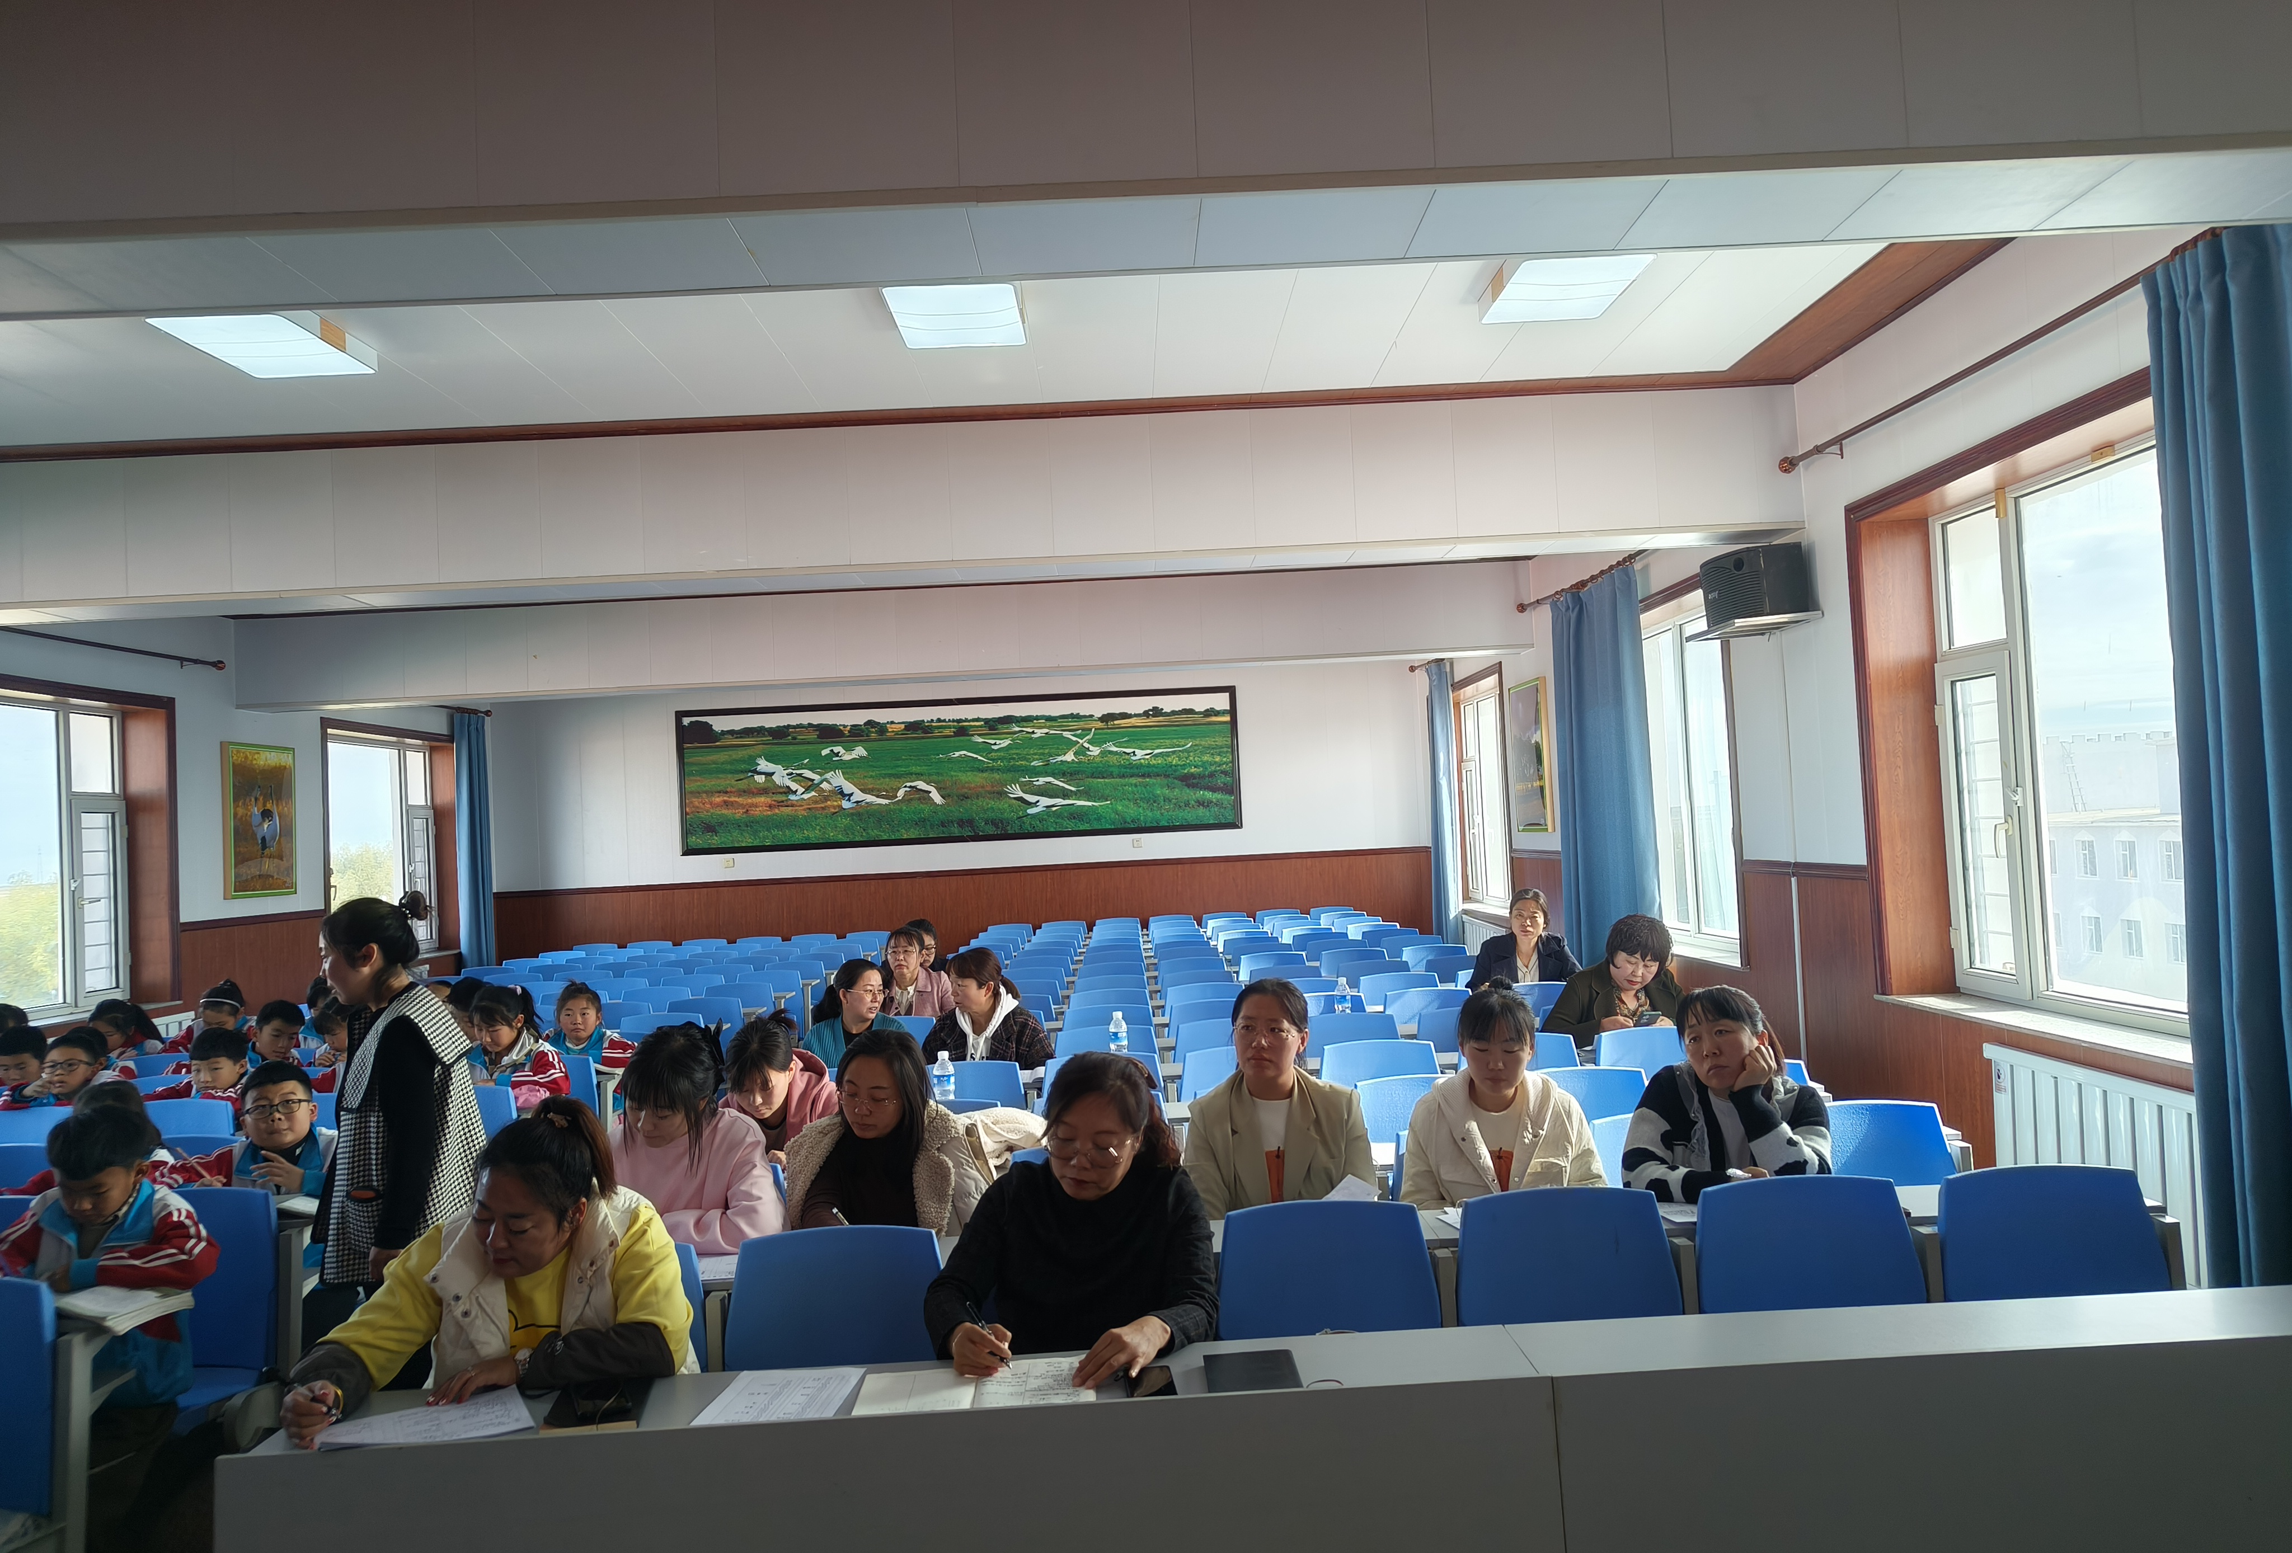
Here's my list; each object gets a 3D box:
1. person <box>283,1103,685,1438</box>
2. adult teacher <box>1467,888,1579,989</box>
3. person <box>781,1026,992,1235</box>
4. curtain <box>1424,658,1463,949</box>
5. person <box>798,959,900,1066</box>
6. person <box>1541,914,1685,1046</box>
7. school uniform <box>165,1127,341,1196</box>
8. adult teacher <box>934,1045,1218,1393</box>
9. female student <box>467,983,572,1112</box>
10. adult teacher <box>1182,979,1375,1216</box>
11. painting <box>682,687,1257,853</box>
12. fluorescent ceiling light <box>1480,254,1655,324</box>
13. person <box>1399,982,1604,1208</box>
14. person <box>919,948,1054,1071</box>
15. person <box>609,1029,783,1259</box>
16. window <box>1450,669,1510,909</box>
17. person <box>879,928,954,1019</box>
[{"bbox_3d":[-1.086,1.165,2.792,0.660,1.197,0.719,-3,-2,11],"label":"person"},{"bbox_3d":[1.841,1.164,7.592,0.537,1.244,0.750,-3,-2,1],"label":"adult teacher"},{"bbox_3d":[-0.621,1.222,3.880,0.520,1.220,0.780,-3,-2,-1],"label":"person"},{"bbox_3d":[2.609,0.435,13.818,0.160,2.850,1.246,-3,-2,-1],"label":"curtain"},{"bbox_3d":[-1.146,1.333,6.360,0.480,1.217,0.680,-2,-2,-13],"label":"person"},{"bbox_3d":[1.911,1.175,6.418,0.560,1.230,0.750,-3,-2,-1],"label":"person"},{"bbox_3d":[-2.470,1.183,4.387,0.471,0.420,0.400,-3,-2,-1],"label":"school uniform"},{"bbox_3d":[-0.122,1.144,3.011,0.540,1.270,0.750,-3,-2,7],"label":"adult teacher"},{"bbox_3d":[-2.480,1.422,6.333,0.430,1.170,0.700,-4,-2,19],"label":"female student"},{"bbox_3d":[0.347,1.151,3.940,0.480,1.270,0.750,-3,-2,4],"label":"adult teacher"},{"bbox_3d":[-1.837,-0.059,15.709,5.530,1.420,0.050,-3,-2,-1],"label":"painting"},{"bbox_3d":[1.315,-1.569,4.999,0.390,0.089,0.572,-3,-2,-1],"label":"fluorescent ceiling light"},{"bbox_3d":[0.834,1.087,3.636,0.470,1.226,0.750,-3,-2,-1],"label":"person"},{"bbox_3d":[-0.589,1.253,5.991,0.511,1.192,0.750,-4,-2,23],"label":"person"},{"bbox_3d":[-1.083,1.220,3.873,0.480,1.270,0.700,-3,-2,9],"label":"person"},{"bbox_3d":[2.928,0.146,13.820,0.200,2.000,2.420,-3,-2,-1],"label":"window"},{"bbox_3d":[-1.152,1.376,7.970,0.470,1.241,0.660,-3,-2,-1],"label":"person"}]

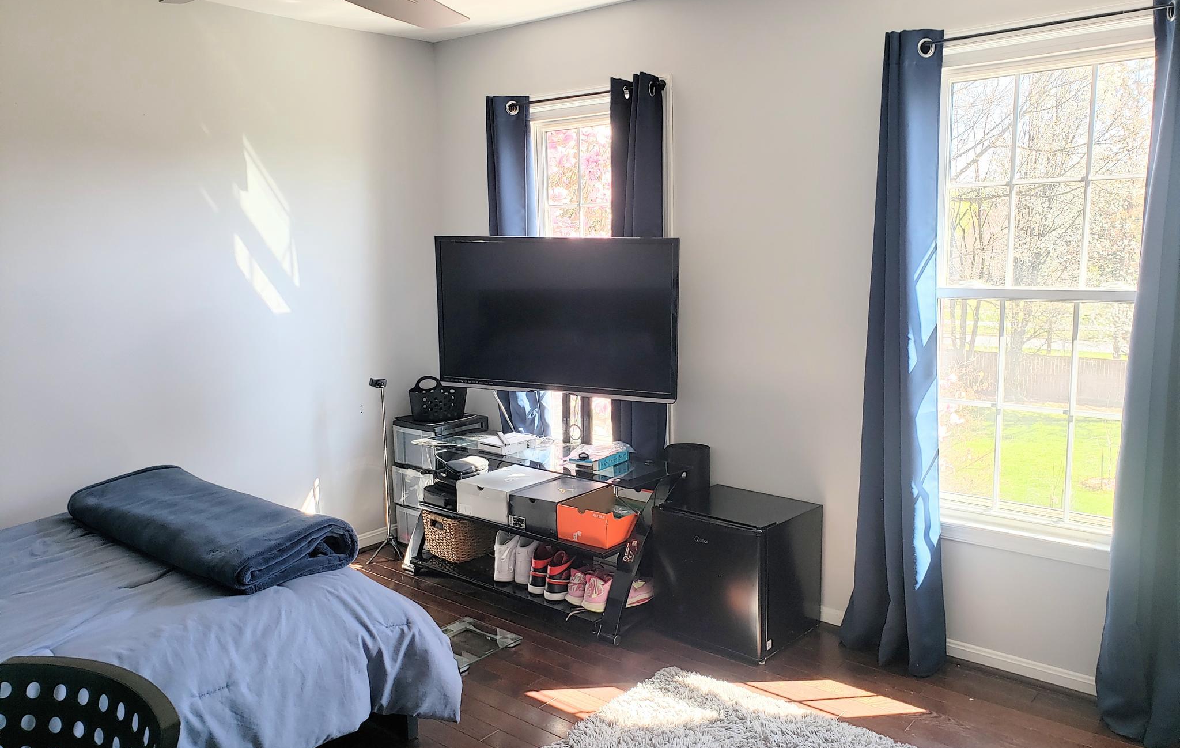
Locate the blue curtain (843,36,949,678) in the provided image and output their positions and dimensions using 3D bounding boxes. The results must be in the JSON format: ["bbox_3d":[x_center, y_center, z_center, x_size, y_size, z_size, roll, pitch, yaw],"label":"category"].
[{"bbox_3d":[1.060,-0.055,2.997,0.340,2.140,0.160,6,12,40],"label":"blue curtain"}]

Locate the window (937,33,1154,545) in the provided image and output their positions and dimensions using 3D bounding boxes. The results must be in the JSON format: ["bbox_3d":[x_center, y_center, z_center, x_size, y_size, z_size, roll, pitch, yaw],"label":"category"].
[{"bbox_3d":[1.443,-0.235,2.822,0.830,1.610,0.110,6,12,40],"label":"window"}]

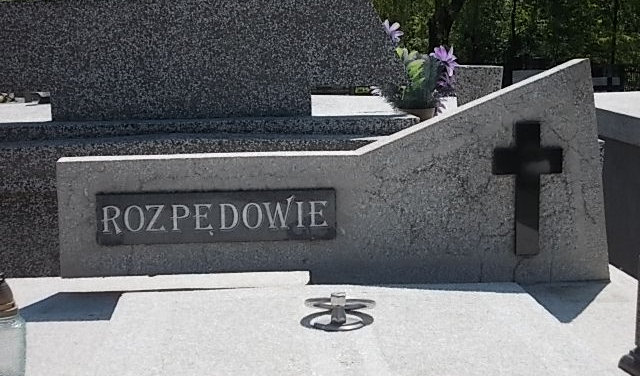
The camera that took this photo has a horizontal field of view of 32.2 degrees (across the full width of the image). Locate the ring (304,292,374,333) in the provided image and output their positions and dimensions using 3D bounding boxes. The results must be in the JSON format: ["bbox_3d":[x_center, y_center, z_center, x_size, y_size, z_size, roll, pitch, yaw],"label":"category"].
[{"bbox_3d":[0.034,0.210,1.950,0.125,0.052,0.125,-1,8,0],"label":"ring"}]

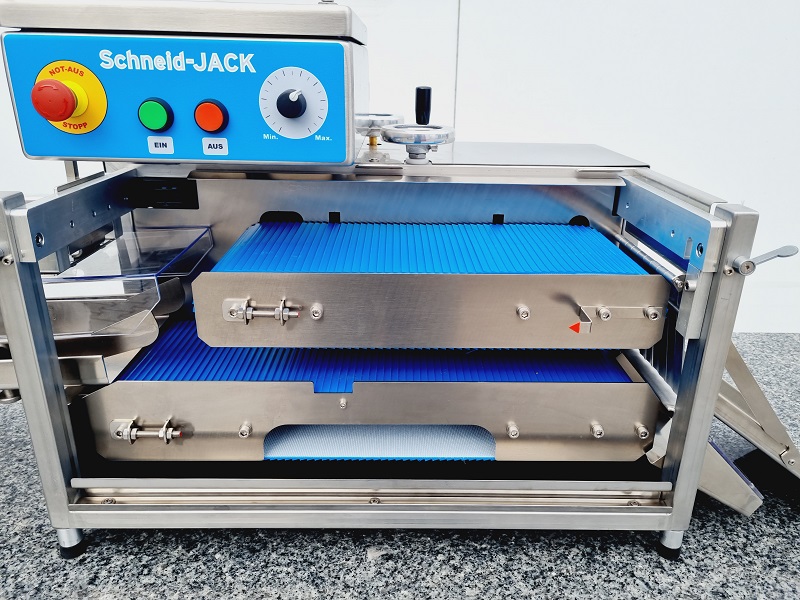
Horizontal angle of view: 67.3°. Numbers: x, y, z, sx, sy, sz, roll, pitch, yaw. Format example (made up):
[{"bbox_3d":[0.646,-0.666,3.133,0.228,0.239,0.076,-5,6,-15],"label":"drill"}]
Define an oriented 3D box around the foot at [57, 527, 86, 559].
[{"bbox_3d":[-0.331,0.237,0.604,0.025,0.037,0.025,0,21,0],"label":"foot"}]

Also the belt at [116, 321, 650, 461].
[{"bbox_3d":[-0.024,0.086,0.671,0.537,0.091,0.182,0,21,0],"label":"belt"}]

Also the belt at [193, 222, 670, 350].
[{"bbox_3d":[0.027,-0.022,0.628,0.424,0.075,0.182,0,21,0],"label":"belt"}]

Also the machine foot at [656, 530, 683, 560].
[{"bbox_3d":[0.275,0.240,0.607,0.025,0.037,0.025,0,21,0],"label":"machine foot"}]

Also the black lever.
[{"bbox_3d":[0.025,-0.215,0.667,0.017,0.039,0.017,0,21,0],"label":"black lever"}]

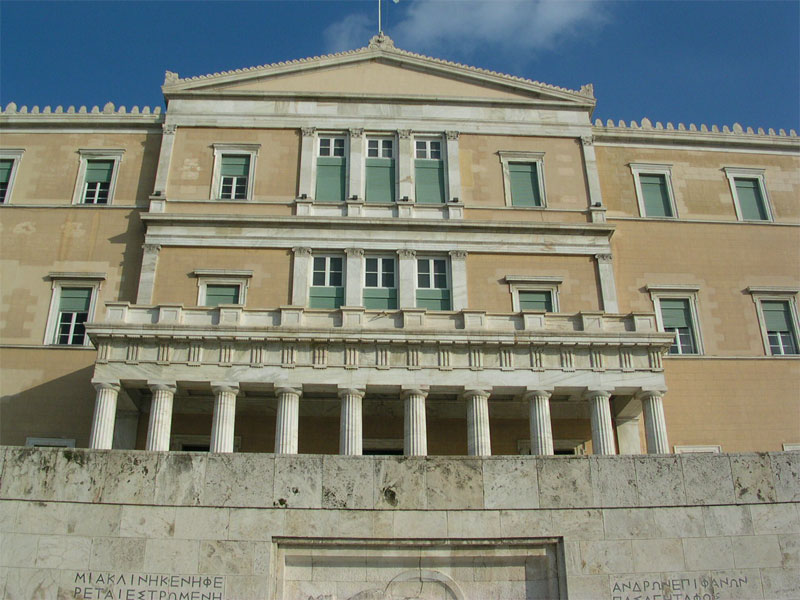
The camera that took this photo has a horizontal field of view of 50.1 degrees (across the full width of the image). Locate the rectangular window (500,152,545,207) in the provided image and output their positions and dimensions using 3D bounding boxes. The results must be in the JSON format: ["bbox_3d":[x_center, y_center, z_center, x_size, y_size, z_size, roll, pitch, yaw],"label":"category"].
[{"bbox_3d":[6.000,-5.748,41.685,2.186,3.250,0.350,1,-27,-3],"label":"rectangular window"}]

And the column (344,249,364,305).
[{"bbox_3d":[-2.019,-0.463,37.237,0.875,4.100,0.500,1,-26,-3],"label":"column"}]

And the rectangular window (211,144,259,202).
[{"bbox_3d":[-7.698,-5.967,40.016,2.150,3.000,0.350,1,-26,-3],"label":"rectangular window"}]

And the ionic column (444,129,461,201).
[{"bbox_3d":[2.579,-6.446,41.691,0.683,4.108,0.500,1,-27,-3],"label":"ionic column"}]

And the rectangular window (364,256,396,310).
[{"bbox_3d":[-0.871,-0.309,37.456,1.487,3.400,0.300,1,-26,-3],"label":"rectangular window"}]

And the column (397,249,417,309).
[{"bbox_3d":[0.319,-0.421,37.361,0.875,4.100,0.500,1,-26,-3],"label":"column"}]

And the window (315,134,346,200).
[{"bbox_3d":[-3.317,-6.271,41.456,1.463,3.837,0.300,1,-27,-3],"label":"window"}]

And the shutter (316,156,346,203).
[{"bbox_3d":[-3.233,-5.664,40.361,1.370,2.420,0.120,1,-26,-3],"label":"shutter"}]

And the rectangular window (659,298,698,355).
[{"bbox_3d":[12.446,1.209,38.147,1.425,2.805,0.300,1,-26,-3],"label":"rectangular window"}]

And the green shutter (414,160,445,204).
[{"bbox_3d":[1.447,-5.661,41.411,1.427,2.523,0.150,1,-27,-3],"label":"green shutter"}]

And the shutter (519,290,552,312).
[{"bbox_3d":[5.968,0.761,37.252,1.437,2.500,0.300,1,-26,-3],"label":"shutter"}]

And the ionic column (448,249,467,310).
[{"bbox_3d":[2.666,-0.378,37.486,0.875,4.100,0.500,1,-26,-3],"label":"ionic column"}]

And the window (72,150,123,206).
[{"bbox_3d":[-13.991,-5.708,39.840,2.278,3.043,0.400,1,-26,-3],"label":"window"}]

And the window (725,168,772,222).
[{"bbox_3d":[17.155,-5.122,41.913,2.050,2.950,0.350,1,-26,-3],"label":"window"}]

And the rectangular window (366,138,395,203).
[{"bbox_3d":[-0.916,-6.241,41.591,1.479,3.732,0.300,1,-27,-3],"label":"rectangular window"}]

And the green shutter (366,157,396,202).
[{"bbox_3d":[-0.909,-5.635,40.491,1.370,2.420,0.120,1,-26,-3],"label":"green shutter"}]

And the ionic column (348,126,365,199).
[{"bbox_3d":[-2.067,-6.396,40.455,0.680,4.000,0.500,1,-26,-3],"label":"ionic column"}]

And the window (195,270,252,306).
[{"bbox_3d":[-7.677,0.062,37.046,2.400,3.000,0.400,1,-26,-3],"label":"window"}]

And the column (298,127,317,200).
[{"bbox_3d":[-4.440,-6.479,41.268,0.740,4.296,0.500,1,-27,-3],"label":"column"}]

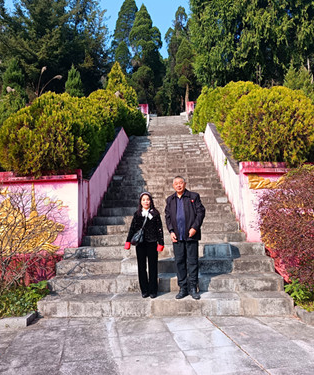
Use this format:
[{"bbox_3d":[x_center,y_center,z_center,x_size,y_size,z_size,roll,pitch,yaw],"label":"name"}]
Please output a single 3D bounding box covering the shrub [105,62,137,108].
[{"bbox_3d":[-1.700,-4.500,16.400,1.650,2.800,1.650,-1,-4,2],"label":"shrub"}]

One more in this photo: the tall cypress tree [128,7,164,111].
[{"bbox_3d":[-0.970,-11.400,32.000,3.200,11.600,3.200,-1,-4,2],"label":"tall cypress tree"}]

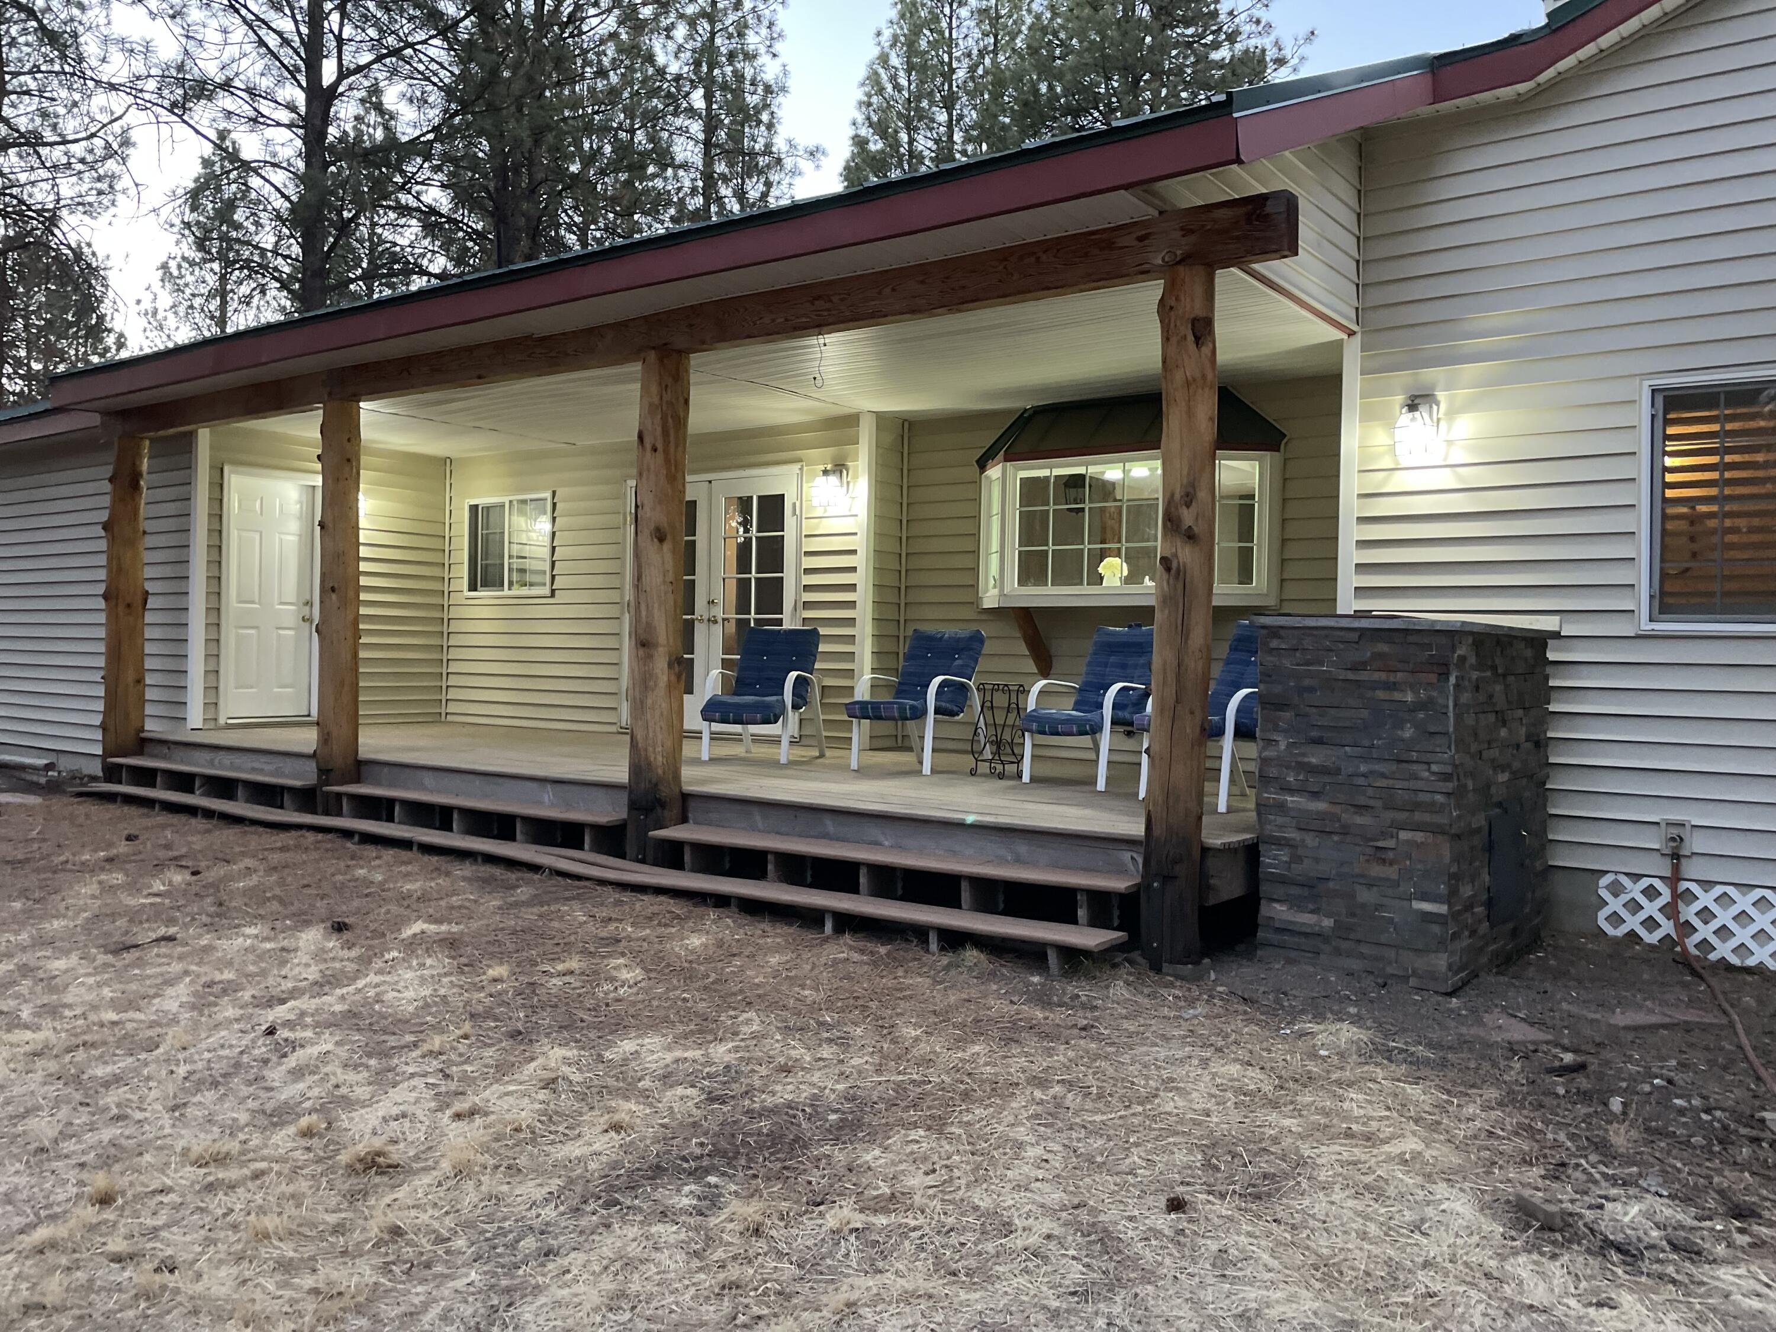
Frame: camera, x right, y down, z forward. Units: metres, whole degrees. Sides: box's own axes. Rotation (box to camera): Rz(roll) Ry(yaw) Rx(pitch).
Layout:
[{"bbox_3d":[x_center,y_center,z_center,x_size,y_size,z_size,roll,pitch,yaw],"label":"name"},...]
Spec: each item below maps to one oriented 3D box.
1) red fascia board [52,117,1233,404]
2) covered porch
[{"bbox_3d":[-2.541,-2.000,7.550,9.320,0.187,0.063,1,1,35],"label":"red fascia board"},{"bbox_3d":[-1.474,-0.416,8.987,9.059,2.975,3.948,1,1,35],"label":"covered porch"}]

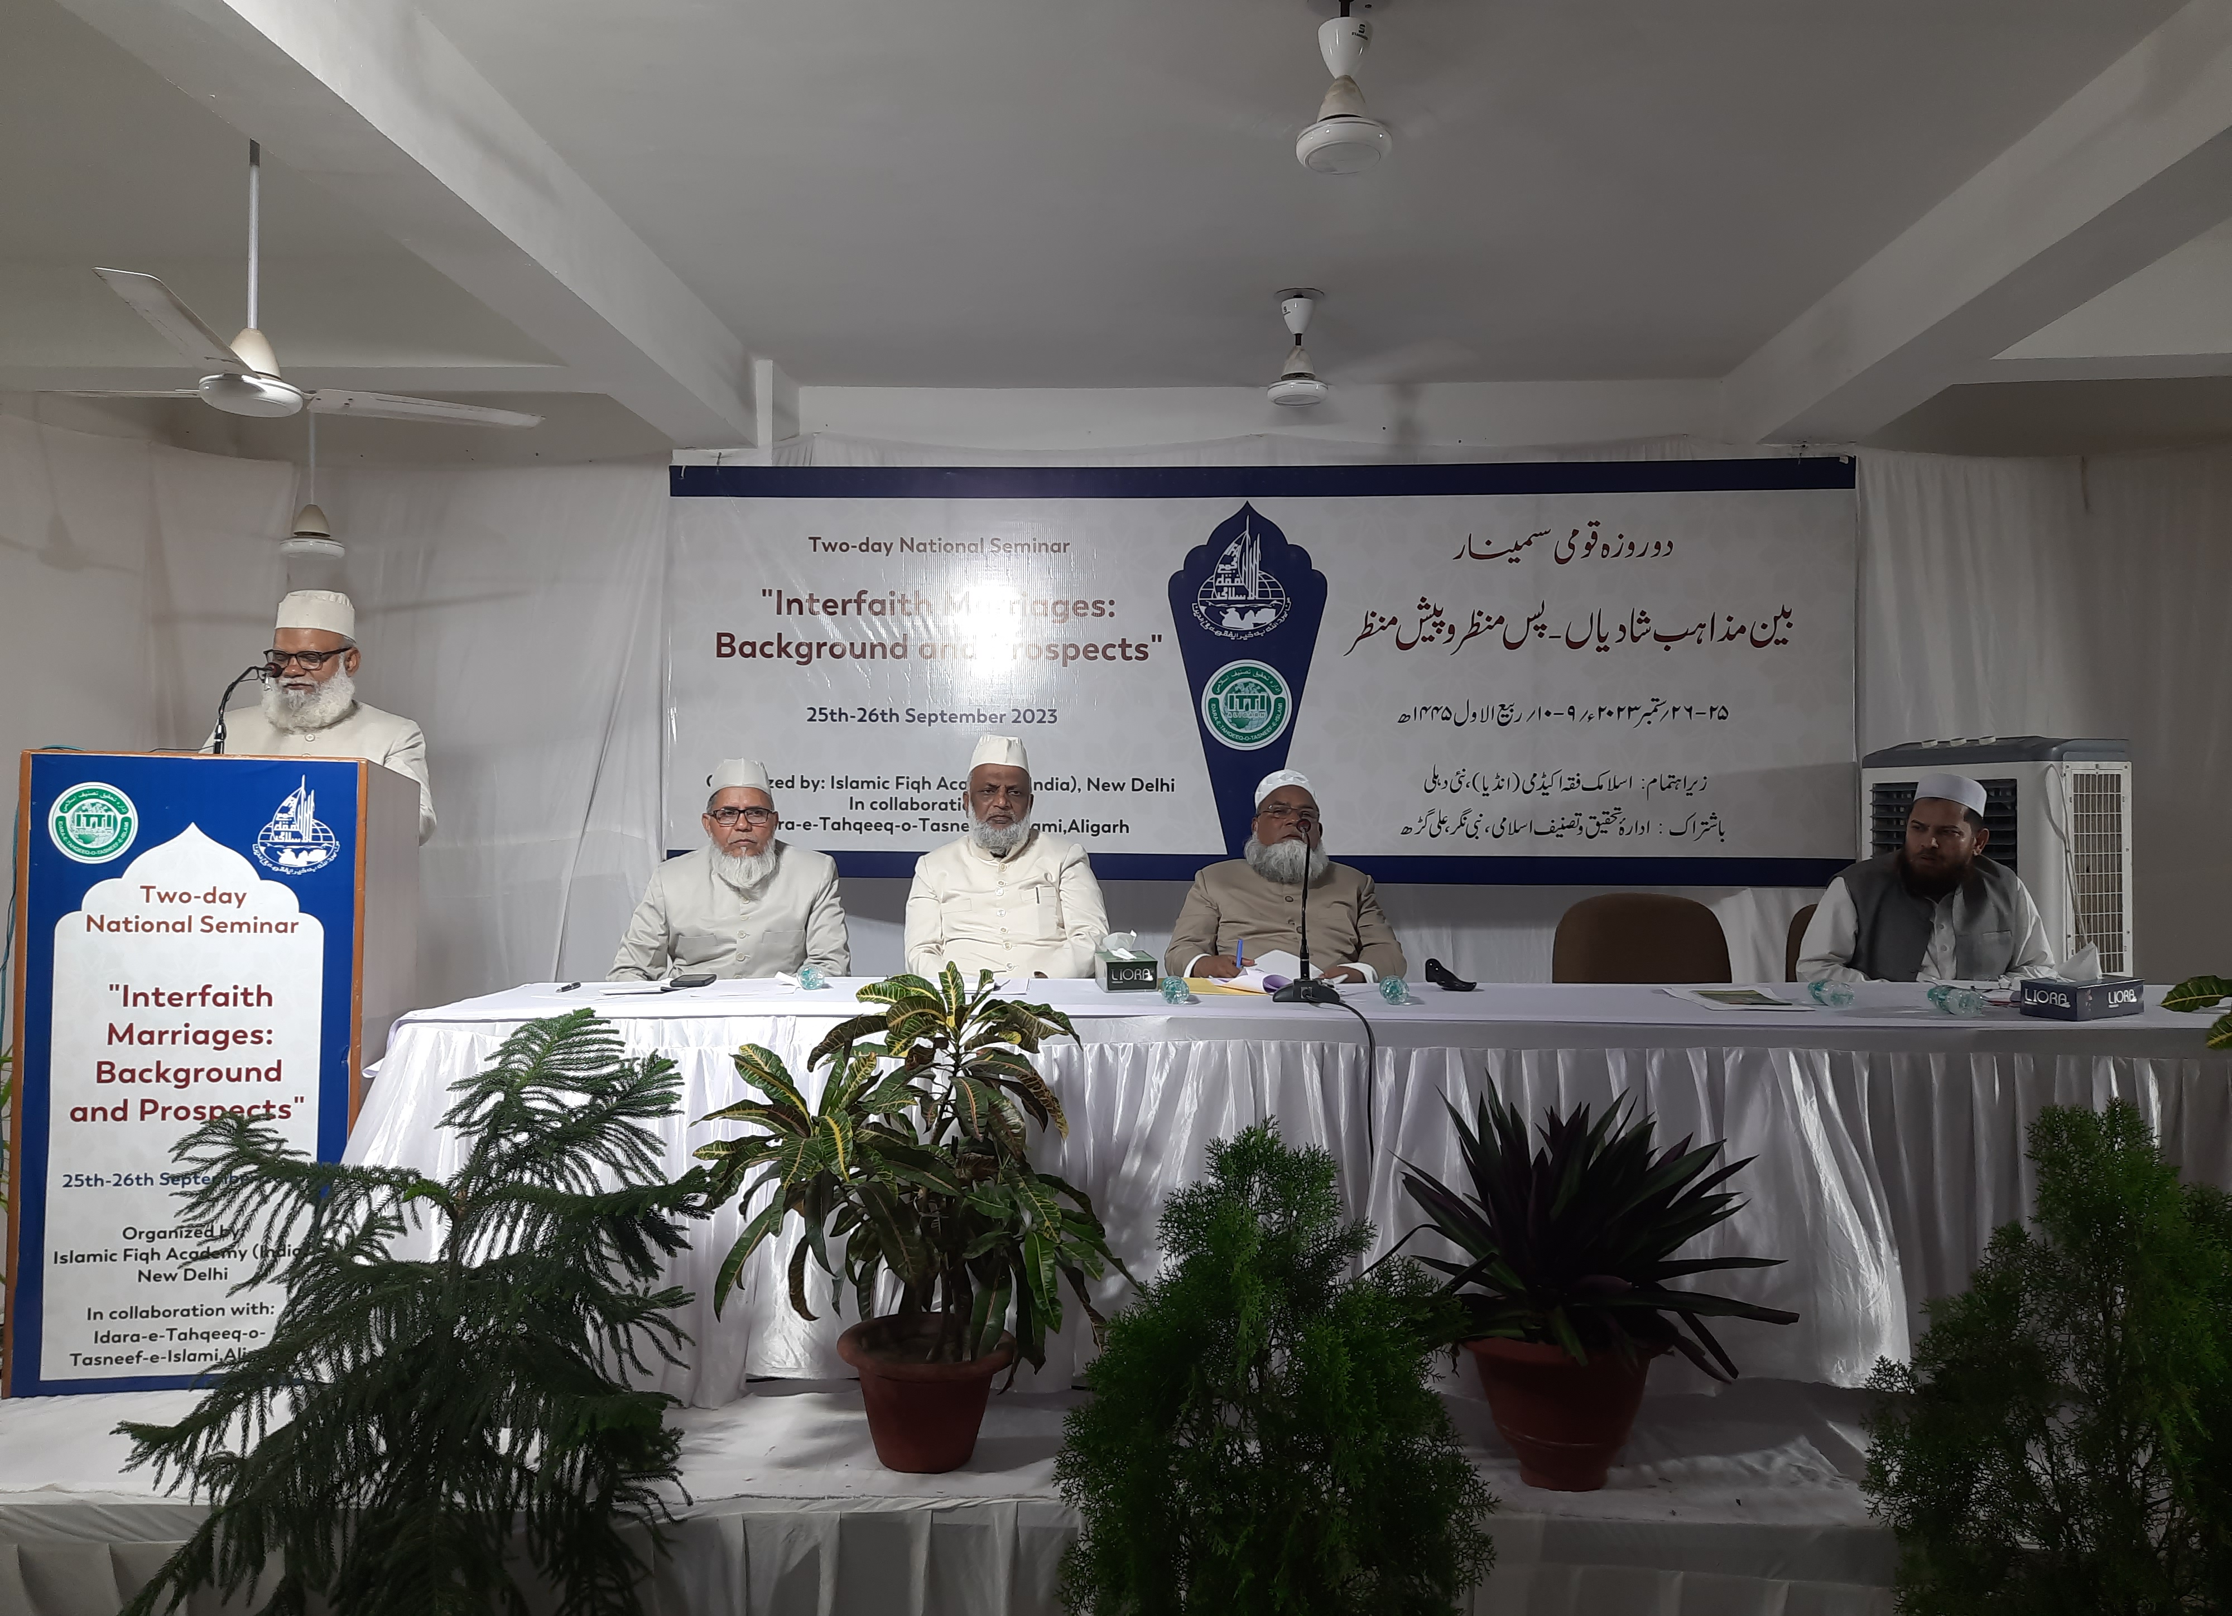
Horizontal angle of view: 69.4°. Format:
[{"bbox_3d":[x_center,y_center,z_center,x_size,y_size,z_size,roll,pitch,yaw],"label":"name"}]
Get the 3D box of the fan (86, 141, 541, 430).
[{"bbox_3d":[-1.819,-1.110,3.292,1.100,0.650,1.100,0,-1,0],"label":"fan"}]

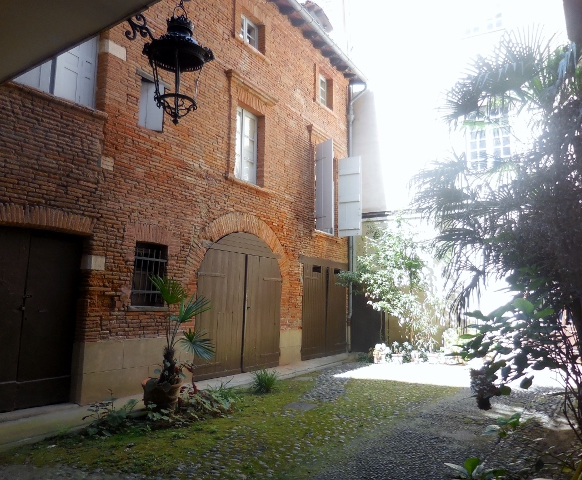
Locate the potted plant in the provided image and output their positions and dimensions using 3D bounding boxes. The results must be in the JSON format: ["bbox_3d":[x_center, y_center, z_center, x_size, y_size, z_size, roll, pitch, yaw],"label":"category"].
[{"bbox_3d":[-1.694,1.545,6.900,0.950,1.900,0.870,2,-7,0],"label":"potted plant"}]

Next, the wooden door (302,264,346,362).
[{"bbox_3d":[1.023,1.938,12.871,0.130,2.530,2.530,-3,-9,33],"label":"wooden door"}]

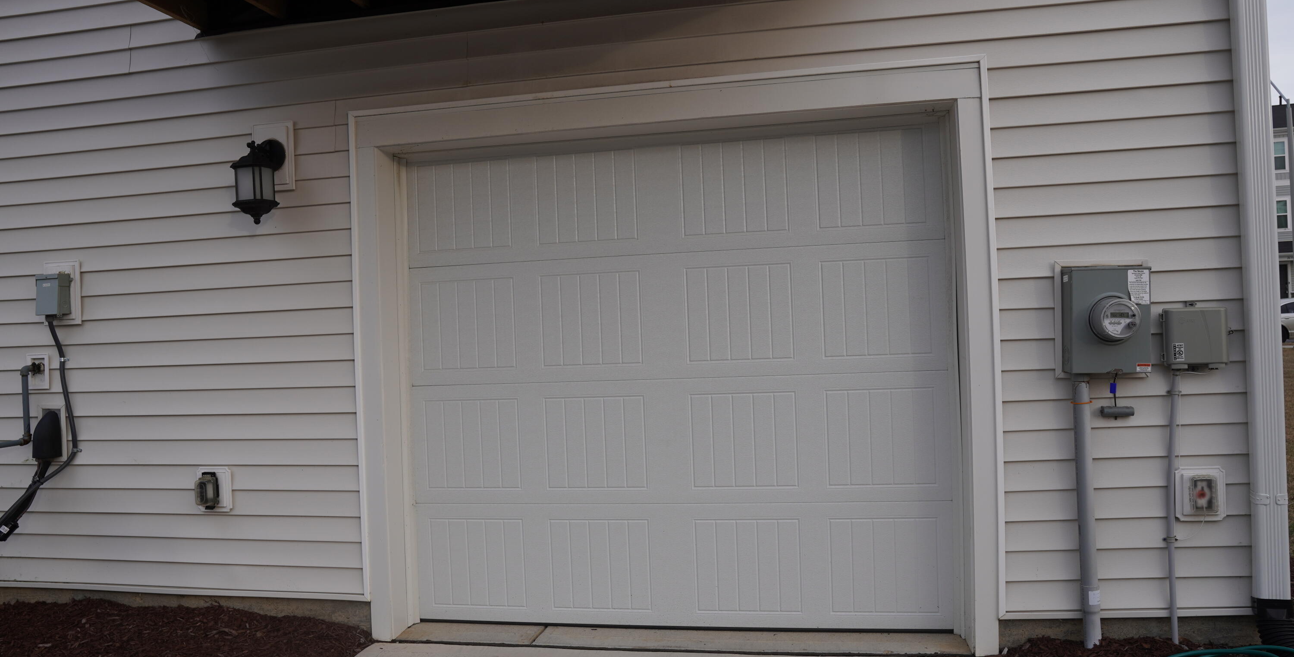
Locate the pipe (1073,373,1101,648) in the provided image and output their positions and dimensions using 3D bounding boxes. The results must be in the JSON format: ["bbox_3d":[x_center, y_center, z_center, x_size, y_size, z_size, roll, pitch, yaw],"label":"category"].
[{"bbox_3d":[1.649,0.690,3.225,0.066,1.009,0.065,-2,0,10],"label":"pipe"}]

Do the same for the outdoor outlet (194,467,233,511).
[{"bbox_3d":[-1.979,0.734,3.886,0.172,0.204,0.095,-2,0,10],"label":"outdoor outlet"}]

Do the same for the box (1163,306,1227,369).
[{"bbox_3d":[2.016,0.034,3.178,0.187,0.217,0.090,-2,0,10],"label":"box"}]

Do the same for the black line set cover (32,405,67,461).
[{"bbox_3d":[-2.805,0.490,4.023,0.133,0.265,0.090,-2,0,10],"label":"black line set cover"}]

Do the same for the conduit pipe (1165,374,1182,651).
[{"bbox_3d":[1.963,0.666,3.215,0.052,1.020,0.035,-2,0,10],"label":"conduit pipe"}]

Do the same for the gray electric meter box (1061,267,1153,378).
[{"bbox_3d":[1.692,-0.030,3.154,0.269,0.392,0.230,-2,0,10],"label":"gray electric meter box"}]

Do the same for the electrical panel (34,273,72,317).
[{"bbox_3d":[-2.757,-0.153,4.009,0.116,0.187,0.070,-2,0,10],"label":"electrical panel"}]

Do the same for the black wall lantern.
[{"bbox_3d":[-1.696,-0.645,3.737,0.210,0.393,0.230,-2,0,10],"label":"black wall lantern"}]

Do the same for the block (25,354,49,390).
[{"bbox_3d":[-2.895,0.207,4.081,0.124,0.164,0.030,-2,0,10],"label":"block"}]

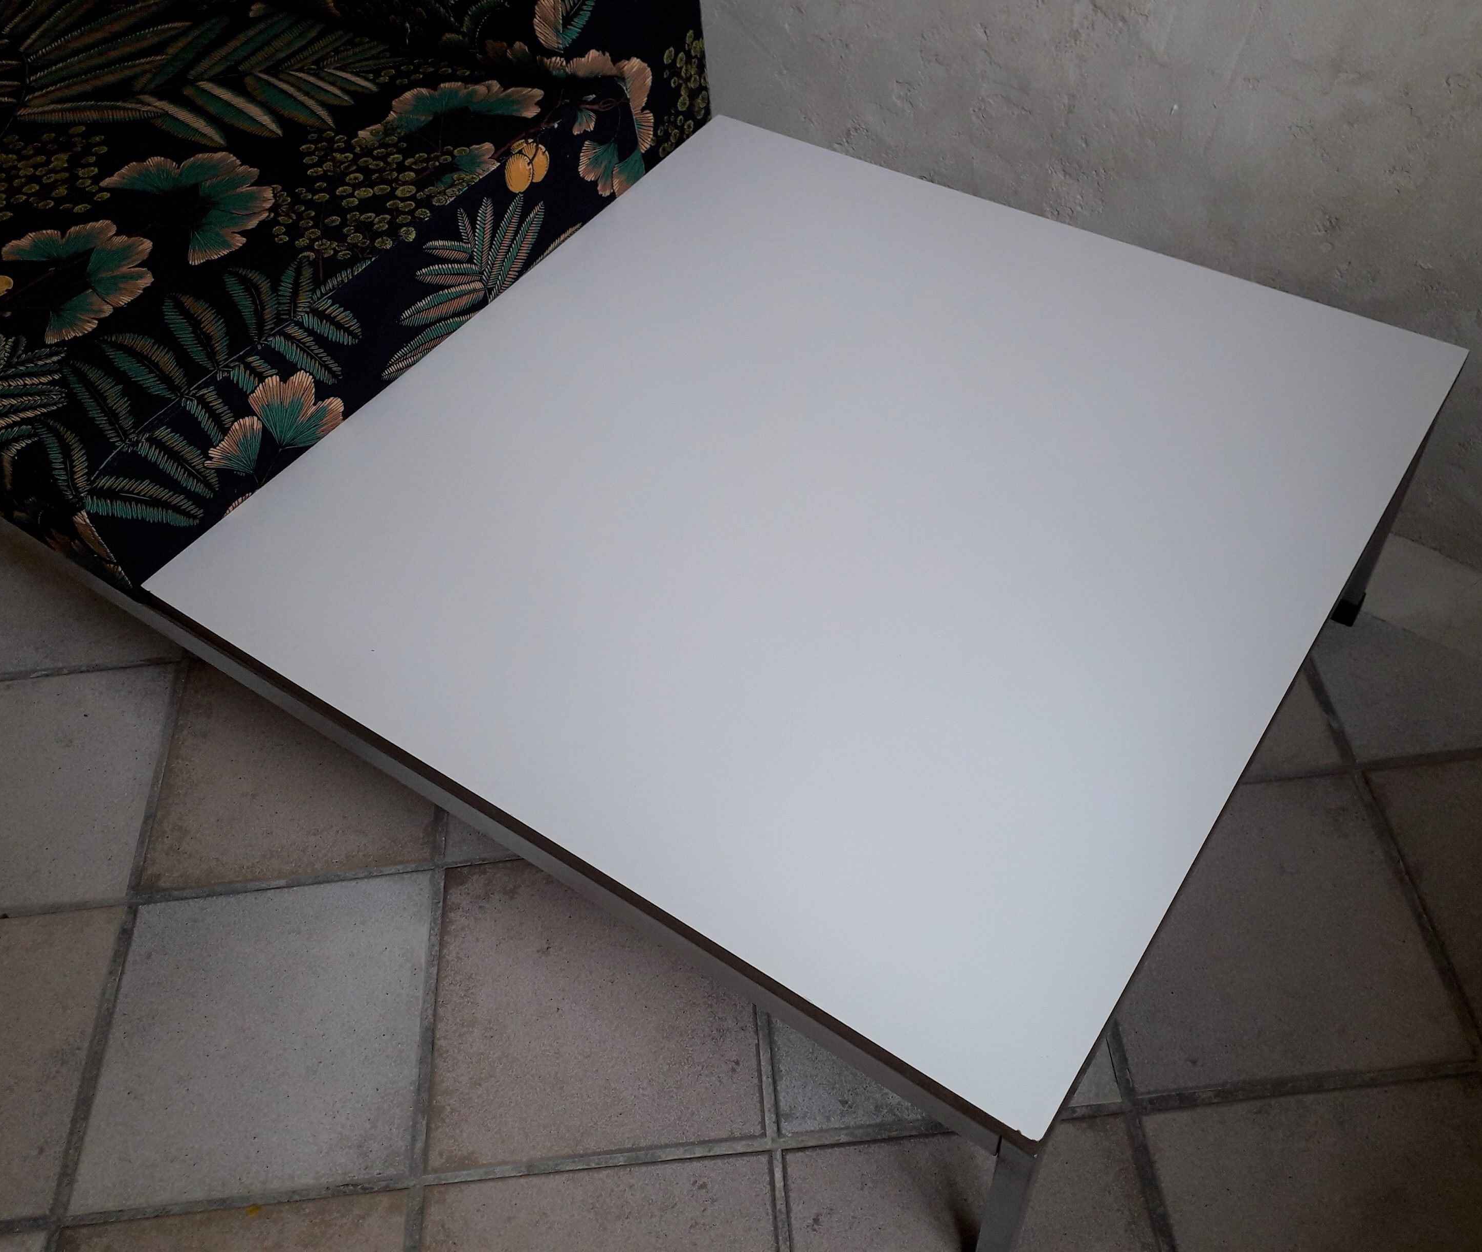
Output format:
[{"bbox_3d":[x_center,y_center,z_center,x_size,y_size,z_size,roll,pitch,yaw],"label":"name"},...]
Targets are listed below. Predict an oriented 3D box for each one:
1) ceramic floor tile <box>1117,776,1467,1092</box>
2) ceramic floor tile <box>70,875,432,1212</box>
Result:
[{"bbox_3d":[0.480,0.283,1.228,0.298,0.010,0.296,-6,51,0],"label":"ceramic floor tile"},{"bbox_3d":[-0.448,0.383,1.227,0.298,0.010,0.296,-6,51,0],"label":"ceramic floor tile"}]

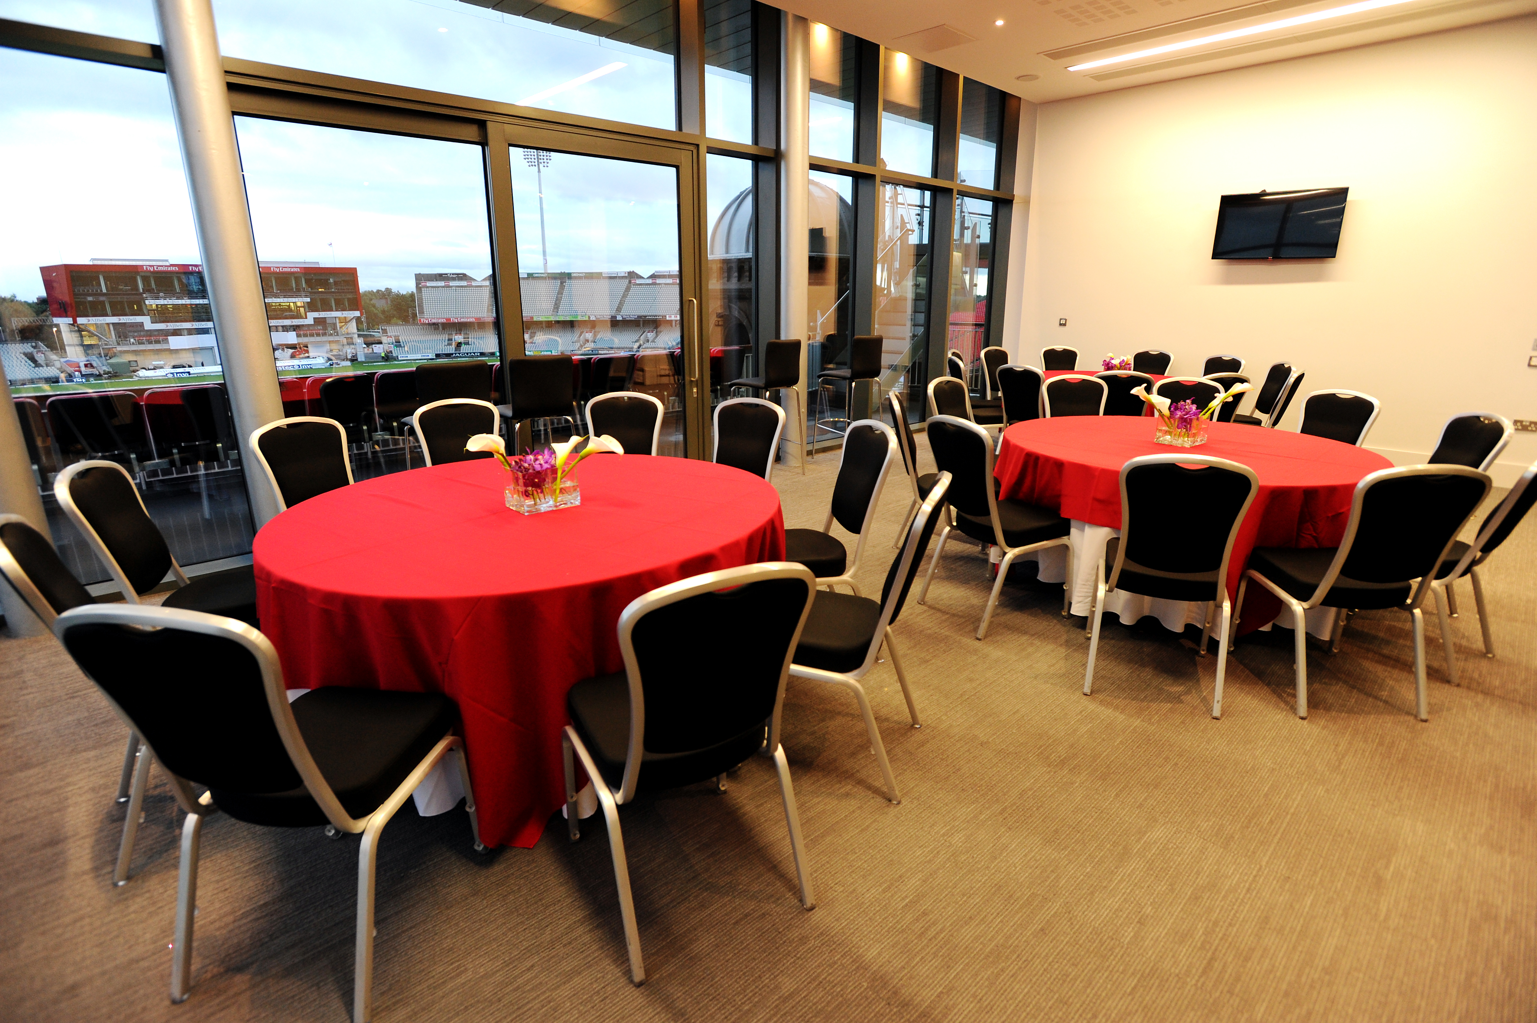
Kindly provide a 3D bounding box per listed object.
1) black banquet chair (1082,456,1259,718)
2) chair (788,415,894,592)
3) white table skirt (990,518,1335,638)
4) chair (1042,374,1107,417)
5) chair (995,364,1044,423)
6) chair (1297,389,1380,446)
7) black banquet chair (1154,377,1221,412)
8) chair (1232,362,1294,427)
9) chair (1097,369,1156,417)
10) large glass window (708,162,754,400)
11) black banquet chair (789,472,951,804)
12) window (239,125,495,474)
[{"bbox_3d":[1.484,0.193,2.700,0.455,0.945,0.575,7,18,23],"label":"black banquet chair"},{"bbox_3d":[0.194,0.085,3.150,0.570,0.958,0.464,-7,18,-21],"label":"chair"},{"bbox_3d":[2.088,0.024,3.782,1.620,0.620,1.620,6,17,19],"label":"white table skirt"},{"bbox_3d":[1.936,-0.345,4.477,0.455,0.945,0.575,0,16,0],"label":"chair"},{"bbox_3d":[2.238,-0.772,6.092,0.570,0.948,0.464,-12,20,-34],"label":"chair"},{"bbox_3d":[3.147,-0.241,4.283,0.560,0.930,0.460,-9,19,-27],"label":"chair"},{"bbox_3d":[2.665,-0.367,4.713,0.464,0.948,0.570,8,18,26],"label":"black banquet chair"},{"bbox_3d":[3.923,-0.775,6.070,0.560,0.930,0.460,5,17,16],"label":"chair"},{"bbox_3d":[2.663,-0.656,5.664,0.460,0.930,0.560,4,17,14],"label":"chair"},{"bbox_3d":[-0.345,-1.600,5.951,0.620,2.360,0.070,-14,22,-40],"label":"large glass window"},{"bbox_3d":[0.234,0.328,2.259,0.575,0.945,0.455,6,17,19],"label":"black banquet chair"},{"bbox_3d":[-2.253,-1.059,4.442,1.310,2.268,0.081,-15,22,-41],"label":"window"}]

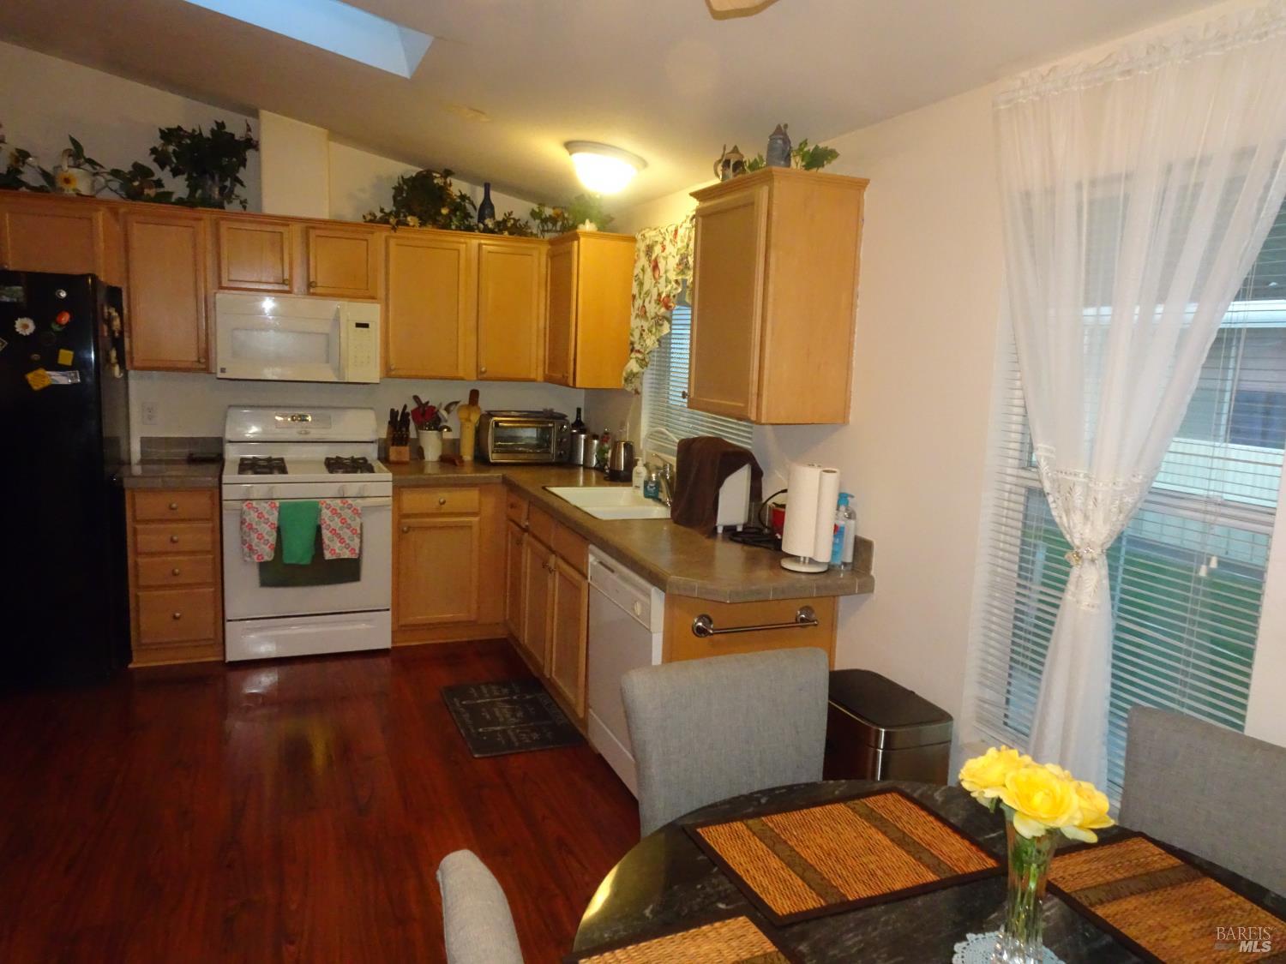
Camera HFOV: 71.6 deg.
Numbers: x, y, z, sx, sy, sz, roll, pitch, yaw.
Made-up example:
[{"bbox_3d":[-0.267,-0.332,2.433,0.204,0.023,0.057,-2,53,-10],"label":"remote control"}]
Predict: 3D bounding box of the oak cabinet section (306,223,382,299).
[{"bbox_3d":[-1.594,-1.151,4.719,0.358,0.347,0.320,-1,10,-22],"label":"oak cabinet section"}]

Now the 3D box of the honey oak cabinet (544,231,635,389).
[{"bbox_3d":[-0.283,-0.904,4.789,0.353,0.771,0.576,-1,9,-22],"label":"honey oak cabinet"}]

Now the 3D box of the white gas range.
[{"bbox_3d":[-1.729,0.228,4.582,0.761,1.185,0.690,-1,10,-23],"label":"white gas range"}]

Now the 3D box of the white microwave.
[{"bbox_3d":[-1.760,-0.729,4.577,0.761,0.402,0.395,-1,10,-23],"label":"white microwave"}]

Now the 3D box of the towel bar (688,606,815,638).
[{"bbox_3d":[0.379,0.458,2.901,0.453,0.063,0.067,-1,9,-22],"label":"towel bar"}]

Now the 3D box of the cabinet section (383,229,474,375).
[{"bbox_3d":[-1.201,-0.956,4.917,0.456,0.761,0.320,-1,10,-22],"label":"cabinet section"}]

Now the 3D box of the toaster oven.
[{"bbox_3d":[-0.678,-0.256,5.131,0.440,0.272,0.320,-1,10,-23],"label":"toaster oven"}]

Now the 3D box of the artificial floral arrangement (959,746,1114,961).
[{"bbox_3d":[0.543,0.534,1.249,0.217,0.298,0.172,7,10,26],"label":"artificial floral arrangement"}]

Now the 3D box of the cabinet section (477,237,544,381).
[{"bbox_3d":[-0.788,-0.966,5.088,0.383,0.761,0.320,-1,10,-22],"label":"cabinet section"}]

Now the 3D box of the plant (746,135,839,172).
[{"bbox_3d":[0.477,-1.018,2.860,0.295,0.130,0.200,-1,10,-23],"label":"plant"}]

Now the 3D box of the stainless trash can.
[{"bbox_3d":[0.631,0.930,2.579,0.273,0.641,0.394,-1,9,-22],"label":"stainless trash can"}]

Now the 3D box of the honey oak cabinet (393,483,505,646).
[{"bbox_3d":[-1.117,0.377,4.910,0.615,0.840,0.605,-1,10,-23],"label":"honey oak cabinet"}]

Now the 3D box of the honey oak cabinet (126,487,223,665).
[{"bbox_3d":[-2.314,0.403,4.479,0.409,0.855,0.636,-1,9,-22],"label":"honey oak cabinet"}]

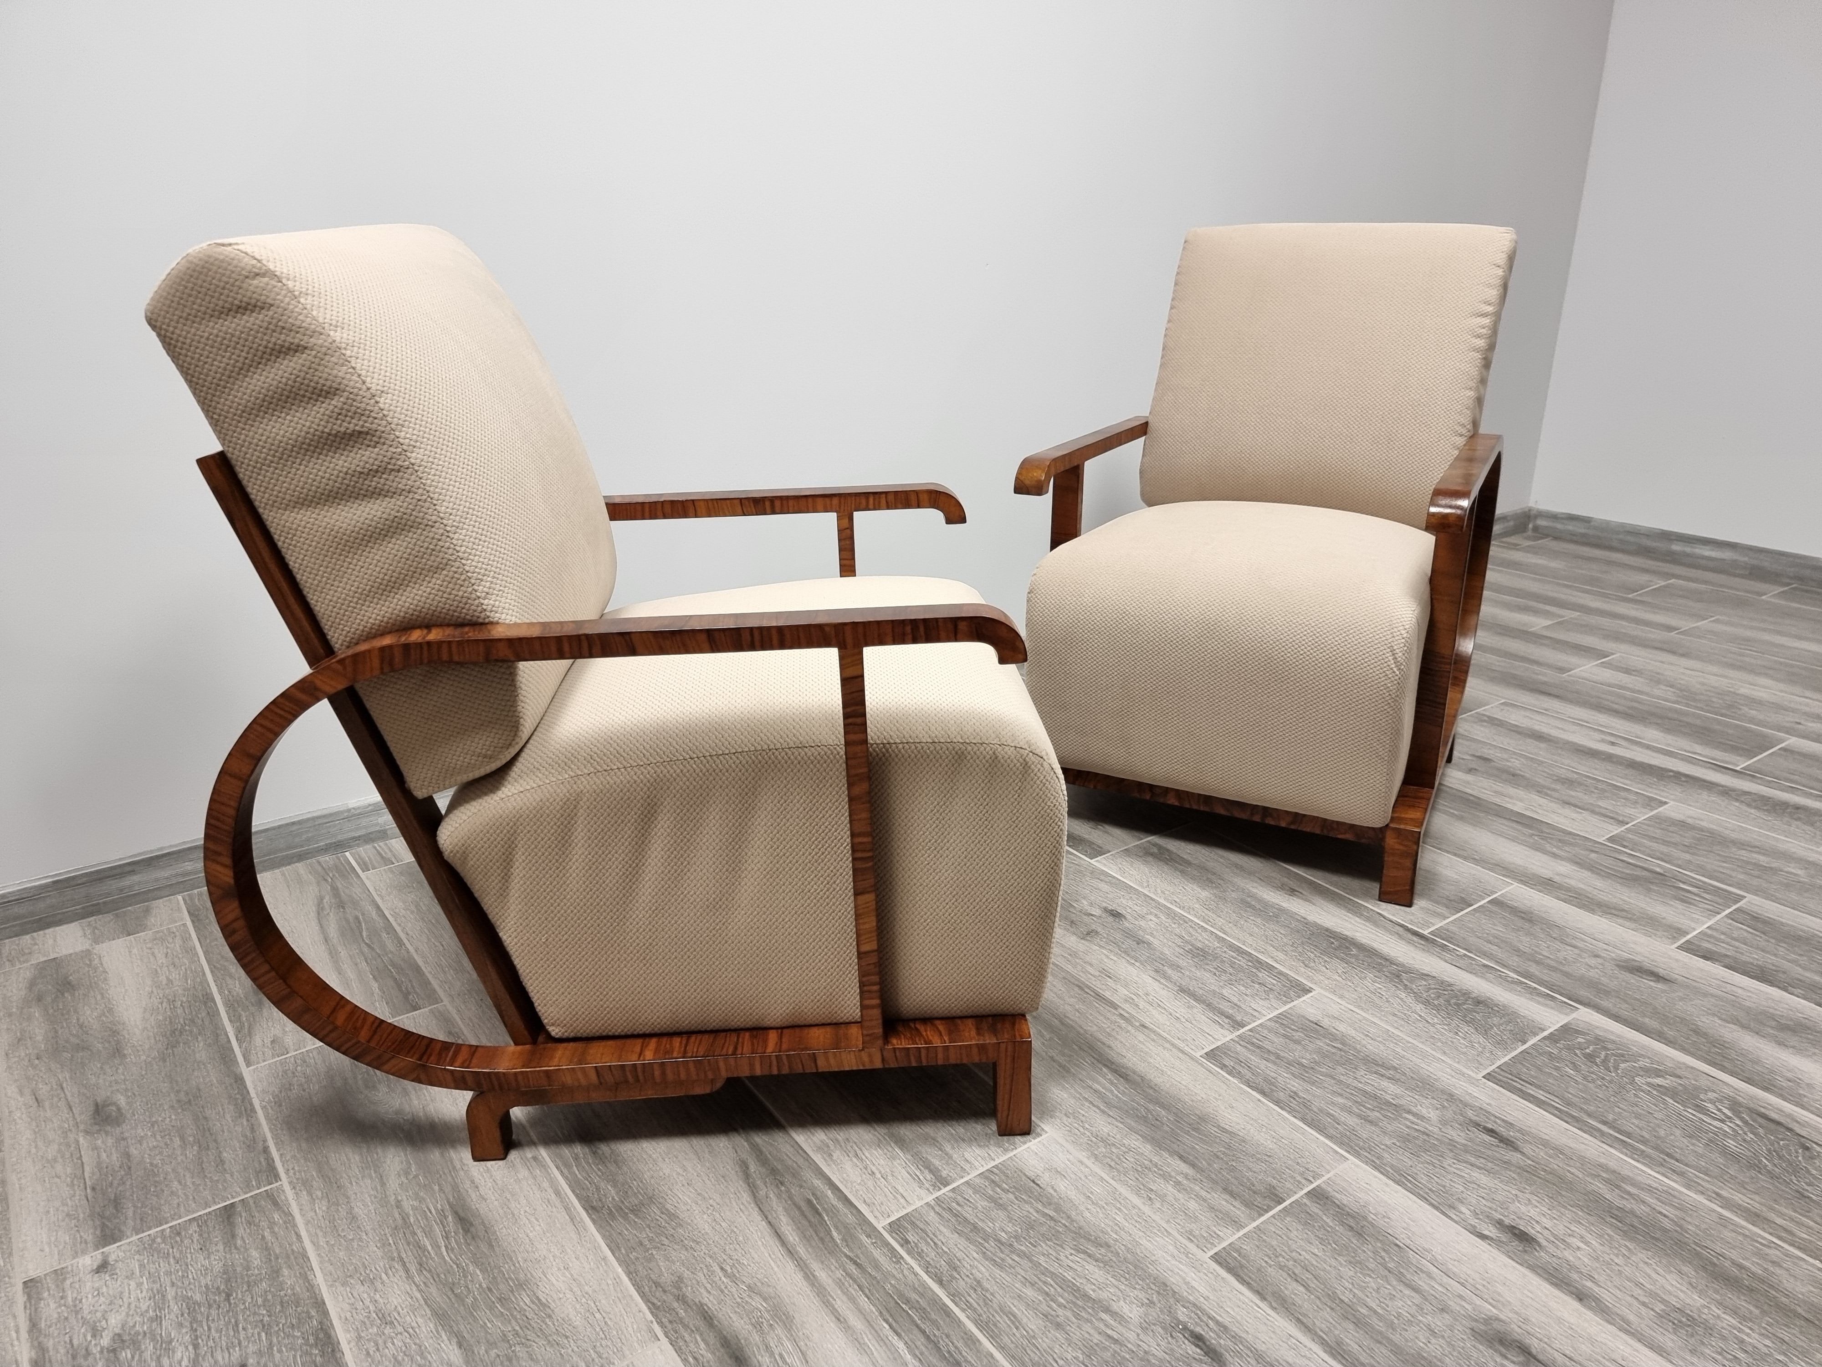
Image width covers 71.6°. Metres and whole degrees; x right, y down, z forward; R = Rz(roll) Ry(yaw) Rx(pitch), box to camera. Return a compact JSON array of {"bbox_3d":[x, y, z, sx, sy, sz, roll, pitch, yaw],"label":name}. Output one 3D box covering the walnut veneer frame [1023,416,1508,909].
[{"bbox_3d":[0.586,-0.186,2.038,0.592,0.698,0.756,10,23,26],"label":"walnut veneer frame"}]

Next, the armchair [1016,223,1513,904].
[{"bbox_3d":[0.575,-0.263,1.989,0.592,0.876,0.800,10,23,26],"label":"armchair"}]

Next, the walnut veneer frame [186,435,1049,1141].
[{"bbox_3d":[-0.276,0.043,1.437,0.756,0.704,0.592,-2,20,-3],"label":"walnut veneer frame"}]

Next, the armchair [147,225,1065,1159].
[{"bbox_3d":[-0.255,-0.040,1.407,0.800,0.881,0.592,-2,20,-3],"label":"armchair"}]

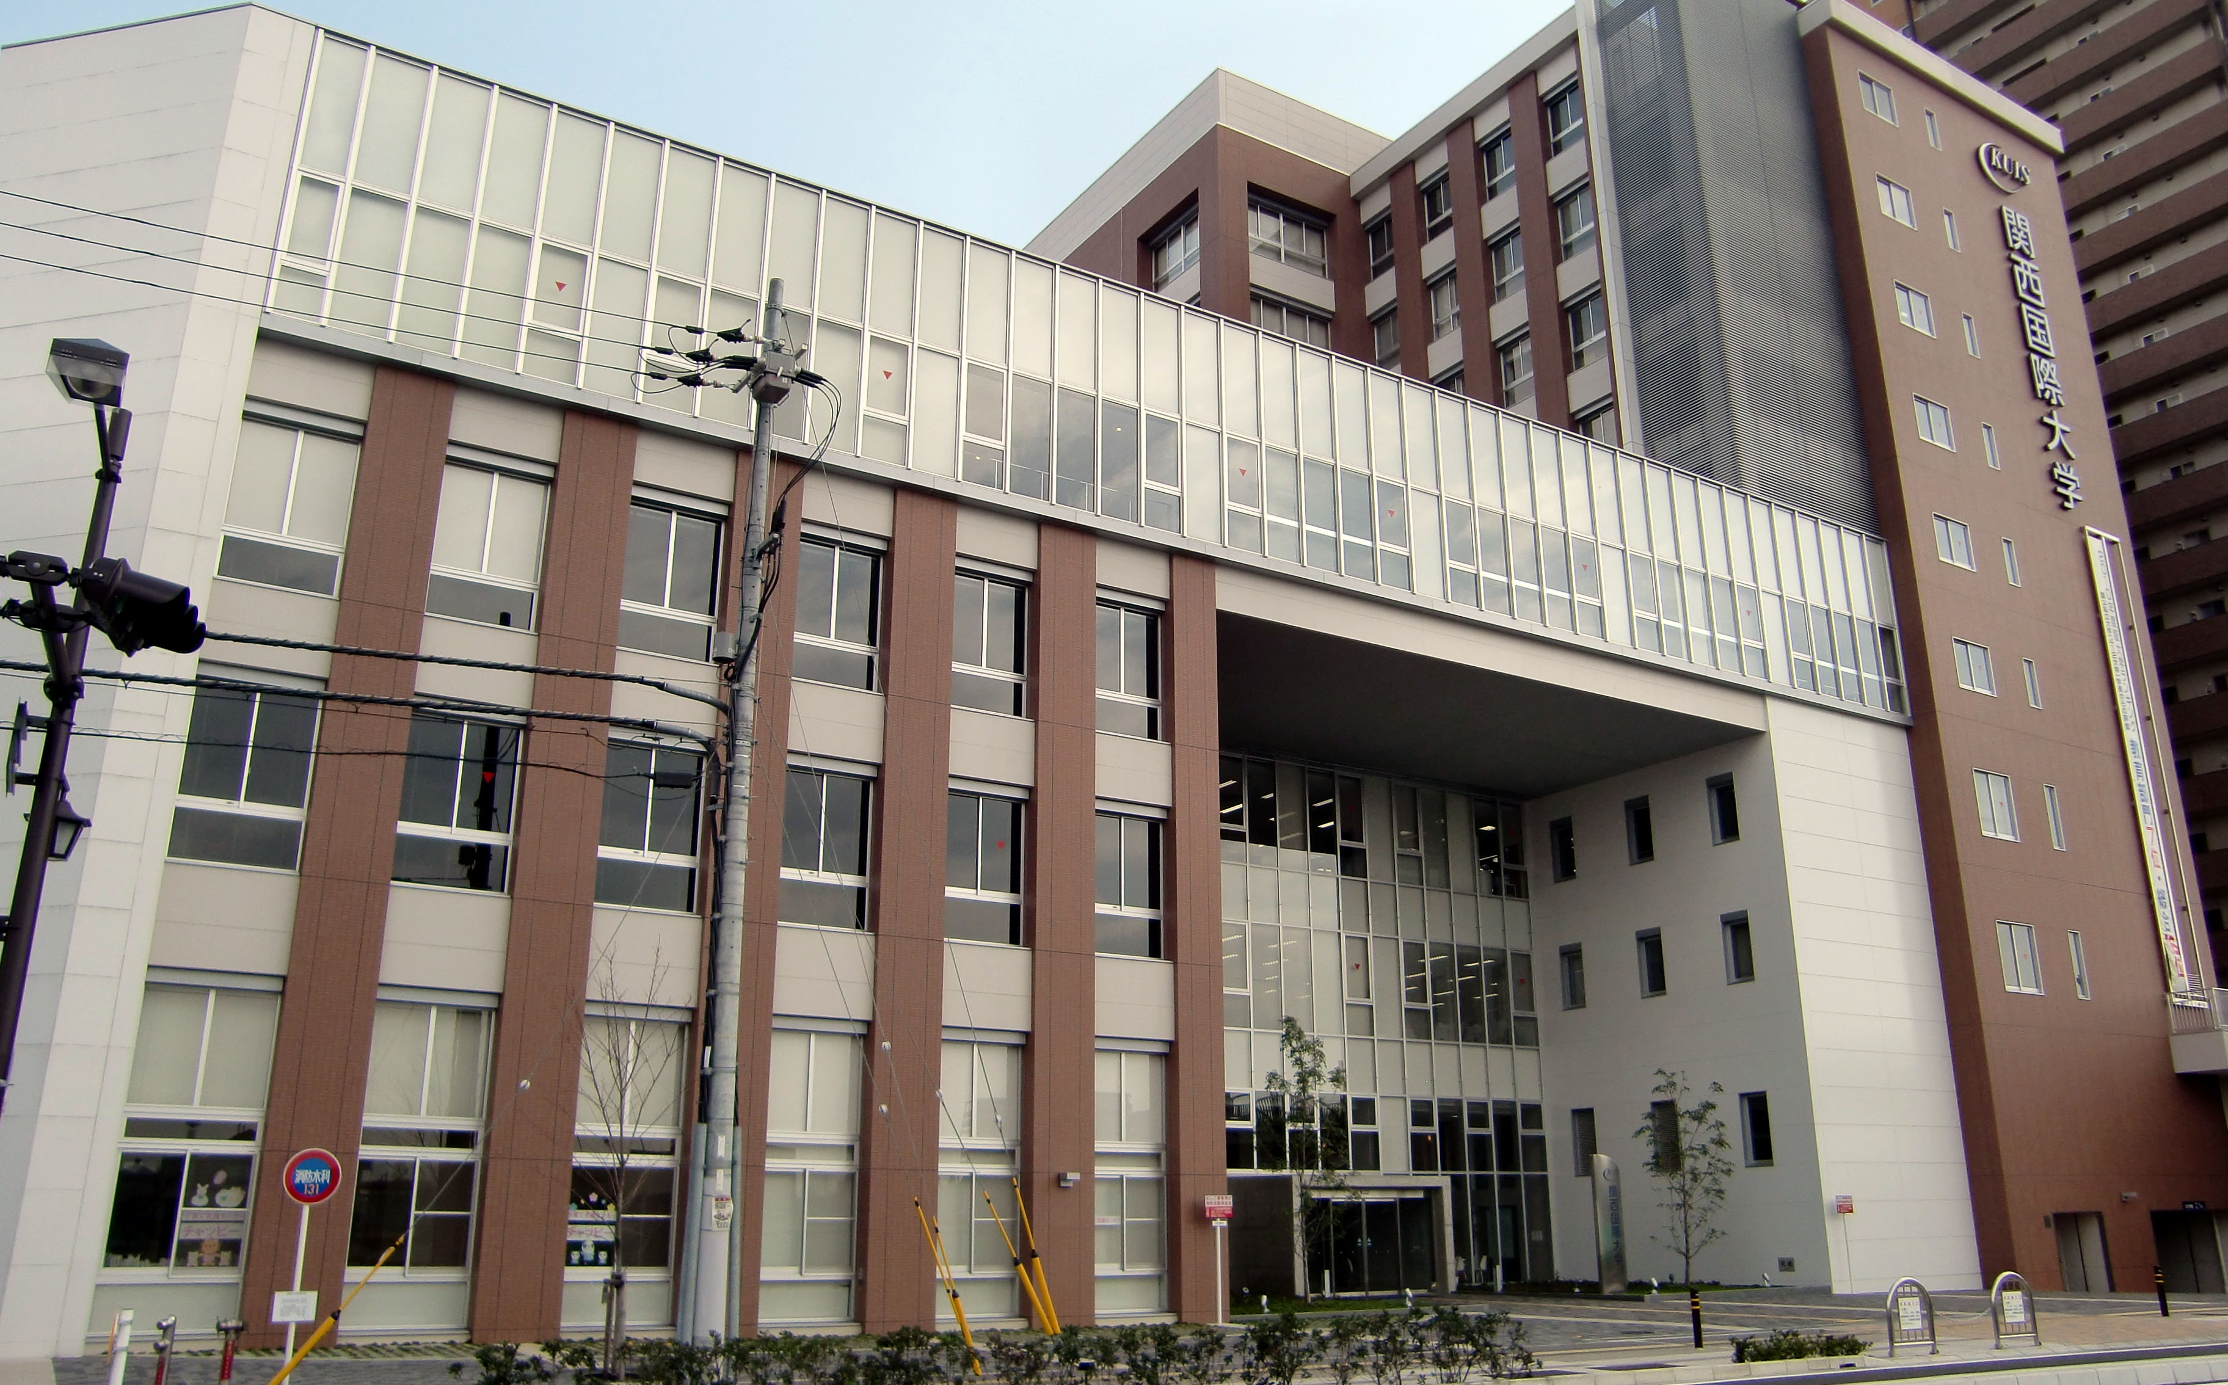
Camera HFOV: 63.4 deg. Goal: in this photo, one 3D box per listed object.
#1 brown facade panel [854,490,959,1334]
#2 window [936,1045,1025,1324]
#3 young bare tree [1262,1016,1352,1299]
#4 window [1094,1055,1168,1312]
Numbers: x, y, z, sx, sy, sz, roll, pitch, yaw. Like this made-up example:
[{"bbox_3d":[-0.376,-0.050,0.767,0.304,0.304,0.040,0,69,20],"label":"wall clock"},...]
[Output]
[{"bbox_3d":[-3.574,3.383,31.510,1.240,14.660,0.420,11,-21,-30],"label":"brown facade panel"},{"bbox_3d":[-2.406,8.309,30.774,1.782,4.547,0.148,11,-20,-30],"label":"window"},{"bbox_3d":[4.187,10.040,39.047,1.950,5.926,1.950,0,-18,0],"label":"young bare tree"},{"bbox_3d":[0.209,8.766,32.476,1.789,4.589,0.150,11,-21,-30],"label":"window"}]

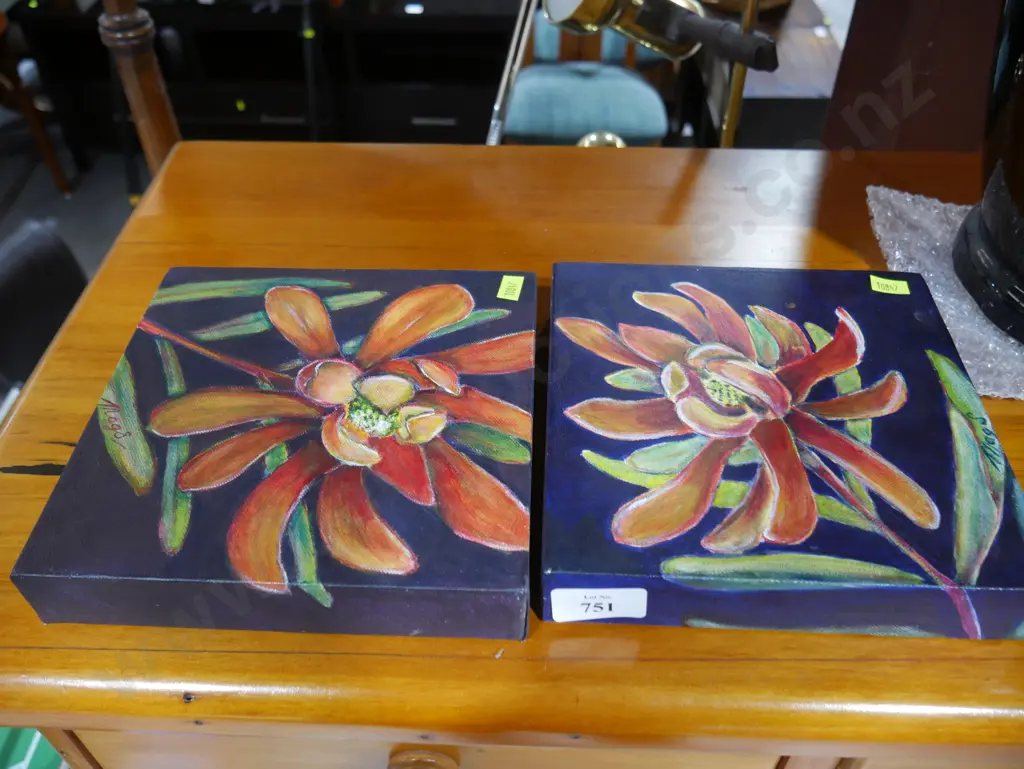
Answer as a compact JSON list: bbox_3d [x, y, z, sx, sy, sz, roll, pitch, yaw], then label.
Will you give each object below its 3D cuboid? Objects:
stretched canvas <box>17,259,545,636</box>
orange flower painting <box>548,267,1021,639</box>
[{"bbox_3d":[-0.091,0.020,0.405,0.203,0.037,0.201,1,44,2],"label":"stretched canvas"},{"bbox_3d":[0.120,0.019,0.404,0.204,0.037,0.202,2,44,2],"label":"orange flower painting"}]

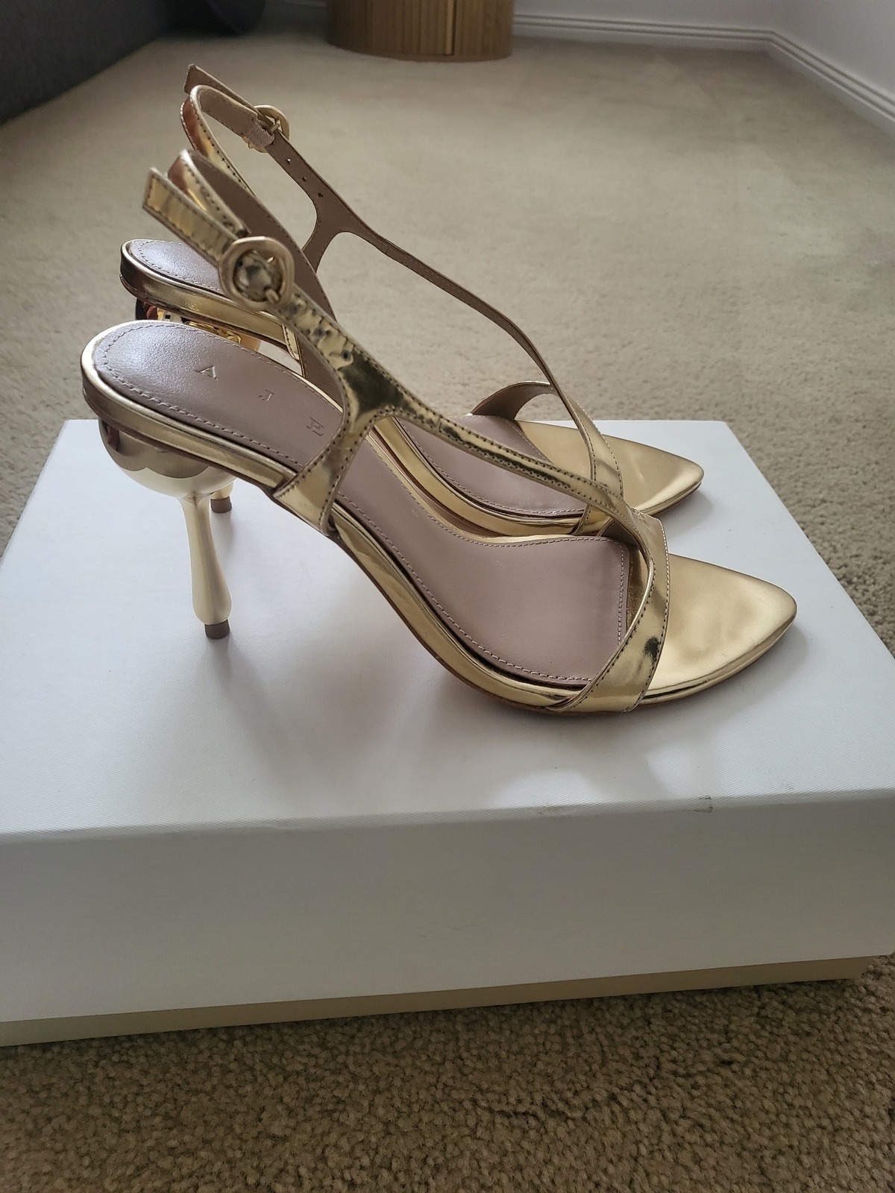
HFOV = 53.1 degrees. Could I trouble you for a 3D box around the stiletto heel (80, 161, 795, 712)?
[{"bbox_3d":[0.015,-0.047,0.266,0.229,0.152,0.086,-1,38,-6],"label":"stiletto heel"}]

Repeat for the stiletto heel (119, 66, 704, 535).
[{"bbox_3d":[0.000,-0.108,0.342,0.232,0.154,0.084,-3,38,-9],"label":"stiletto heel"}]

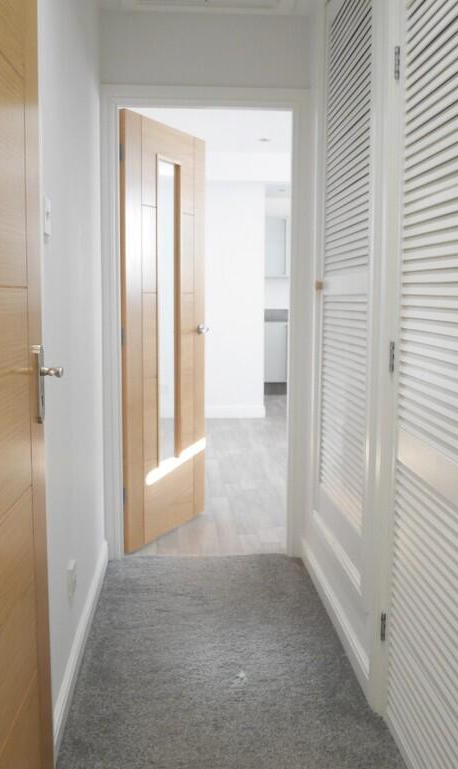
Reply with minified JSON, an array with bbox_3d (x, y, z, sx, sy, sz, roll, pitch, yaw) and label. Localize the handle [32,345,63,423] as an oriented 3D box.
[{"bbox_3d":[-0.357,0.002,1.411,0.058,0.157,0.112,0,6,-2],"label":"handle"}]

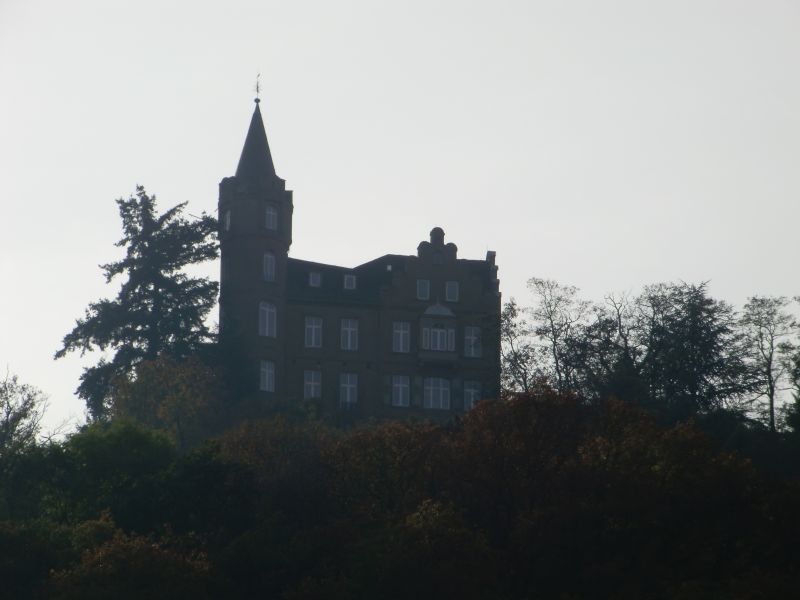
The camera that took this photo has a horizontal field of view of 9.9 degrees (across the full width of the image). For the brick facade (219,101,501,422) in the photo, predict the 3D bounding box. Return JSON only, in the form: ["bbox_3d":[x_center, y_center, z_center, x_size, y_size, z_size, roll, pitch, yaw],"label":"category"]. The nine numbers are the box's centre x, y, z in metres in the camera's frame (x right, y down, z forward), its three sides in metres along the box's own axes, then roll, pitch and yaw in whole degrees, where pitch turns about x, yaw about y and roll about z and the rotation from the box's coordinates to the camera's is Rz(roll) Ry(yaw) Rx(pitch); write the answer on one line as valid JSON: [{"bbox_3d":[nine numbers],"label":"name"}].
[{"bbox_3d":[-4.052,-1.533,345.683,21.750,24.200,12.500,3,-10,-20],"label":"brick facade"}]

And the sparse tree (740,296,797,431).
[{"bbox_3d":[27.403,4.834,342.795,4.300,10.164,4.200,0,-9,0],"label":"sparse tree"}]

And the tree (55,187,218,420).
[{"bbox_3d":[-19.674,0.602,347.436,12.500,18.357,12.000,0,-9,0],"label":"tree"}]

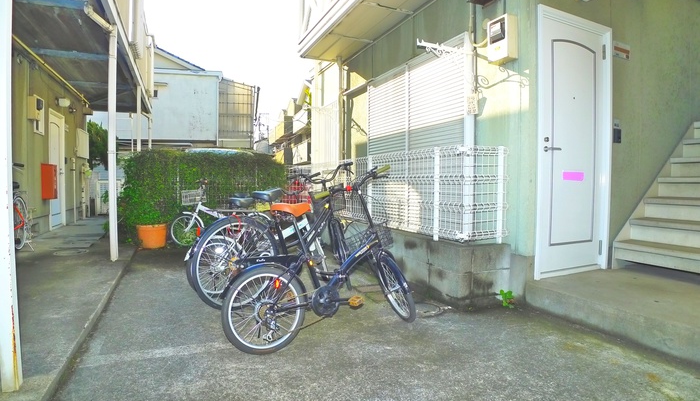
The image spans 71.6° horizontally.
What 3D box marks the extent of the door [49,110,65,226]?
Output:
[{"bbox_3d":[-5.232,-0.530,8.704,0.100,2.070,0.980,-1,2,-19],"label":"door"}]

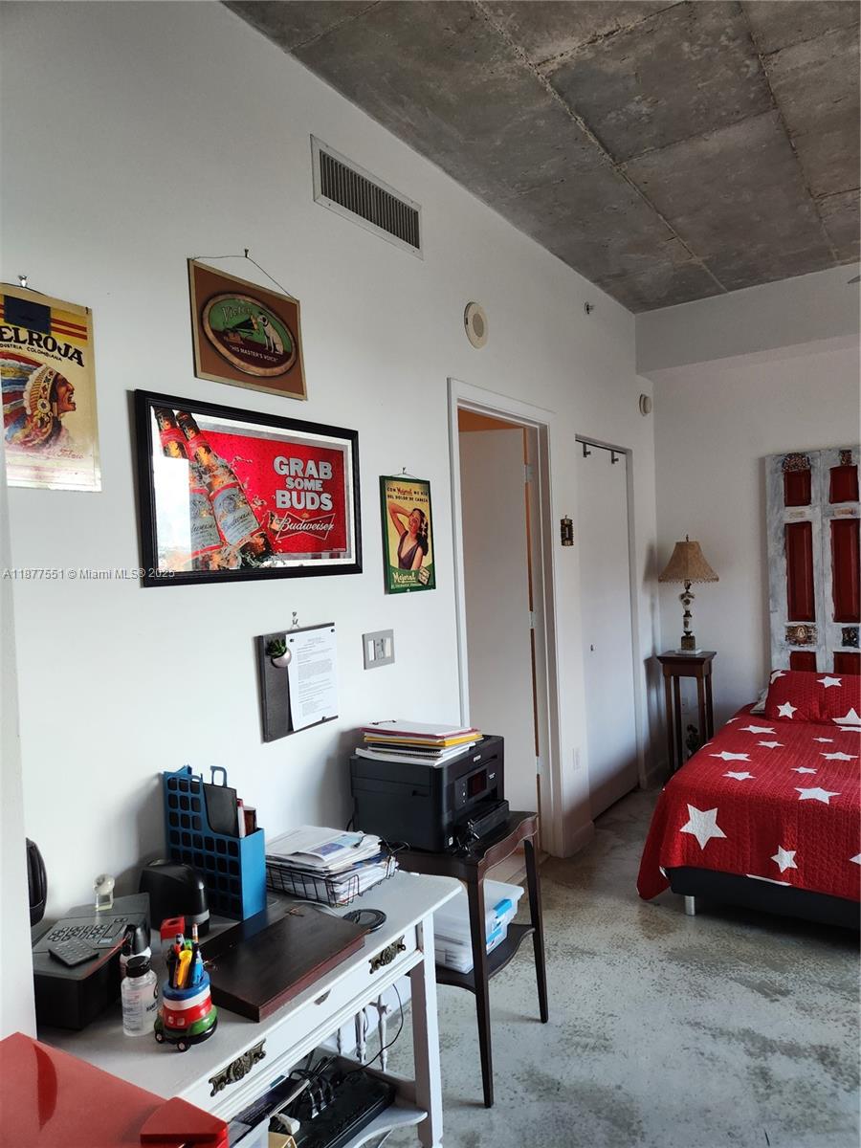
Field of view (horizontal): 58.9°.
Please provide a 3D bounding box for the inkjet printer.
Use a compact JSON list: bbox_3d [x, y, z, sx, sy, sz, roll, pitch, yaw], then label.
[{"bbox_3d":[0.024,0.675,2.436,0.365,0.249,0.420,-2,1,31],"label":"inkjet printer"}]

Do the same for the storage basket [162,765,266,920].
[{"bbox_3d":[-0.501,0.616,1.773,0.237,0.311,0.074,-2,1,31],"label":"storage basket"}]

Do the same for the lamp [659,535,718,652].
[{"bbox_3d":[1.633,0.130,4.861,0.385,0.765,0.385,-2,1,33],"label":"lamp"}]

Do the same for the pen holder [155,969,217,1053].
[{"bbox_3d":[-0.403,0.730,1.282,0.073,0.082,0.090,-2,1,33],"label":"pen holder"}]

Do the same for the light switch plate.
[{"bbox_3d":[-0.166,0.253,2.563,0.010,0.115,0.162,-2,1,33],"label":"light switch plate"}]

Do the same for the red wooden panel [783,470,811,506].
[{"bbox_3d":[2.254,-0.525,4.677,0.150,0.208,0.020,-2,1,33],"label":"red wooden panel"}]

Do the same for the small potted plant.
[{"bbox_3d":[-0.417,0.216,2.098,0.060,0.090,0.064,-3,1,0],"label":"small potted plant"}]

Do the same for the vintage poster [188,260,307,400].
[{"bbox_3d":[-0.492,-0.659,2.109,0.014,0.298,0.410,-2,1,33],"label":"vintage poster"}]

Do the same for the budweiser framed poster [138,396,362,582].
[{"bbox_3d":[-0.466,-0.215,2.162,0.021,0.465,0.832,0,2,33],"label":"budweiser framed poster"}]

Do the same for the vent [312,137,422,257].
[{"bbox_3d":[-0.189,-1.266,2.603,0.020,0.204,0.611,-2,1,33],"label":"vent"}]

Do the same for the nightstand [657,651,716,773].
[{"bbox_3d":[1.675,0.934,4.933,0.310,0.826,0.330,-2,1,33],"label":"nightstand"}]

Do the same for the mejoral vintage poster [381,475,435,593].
[{"bbox_3d":[-0.082,-0.138,2.748,0.012,0.402,0.308,-2,1,33],"label":"mejoral vintage poster"}]

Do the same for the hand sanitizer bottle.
[{"bbox_3d":[-0.497,0.722,1.310,0.057,0.113,0.057,-3,1,-9],"label":"hand sanitizer bottle"}]

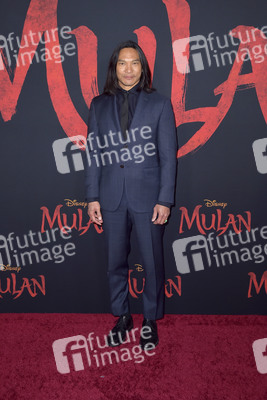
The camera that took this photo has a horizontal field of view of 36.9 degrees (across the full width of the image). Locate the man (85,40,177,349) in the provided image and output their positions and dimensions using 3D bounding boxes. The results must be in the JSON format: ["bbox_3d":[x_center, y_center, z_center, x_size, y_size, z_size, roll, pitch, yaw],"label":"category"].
[{"bbox_3d":[-0.013,-0.024,2.362,0.535,1.760,0.340,2,8,11],"label":"man"}]

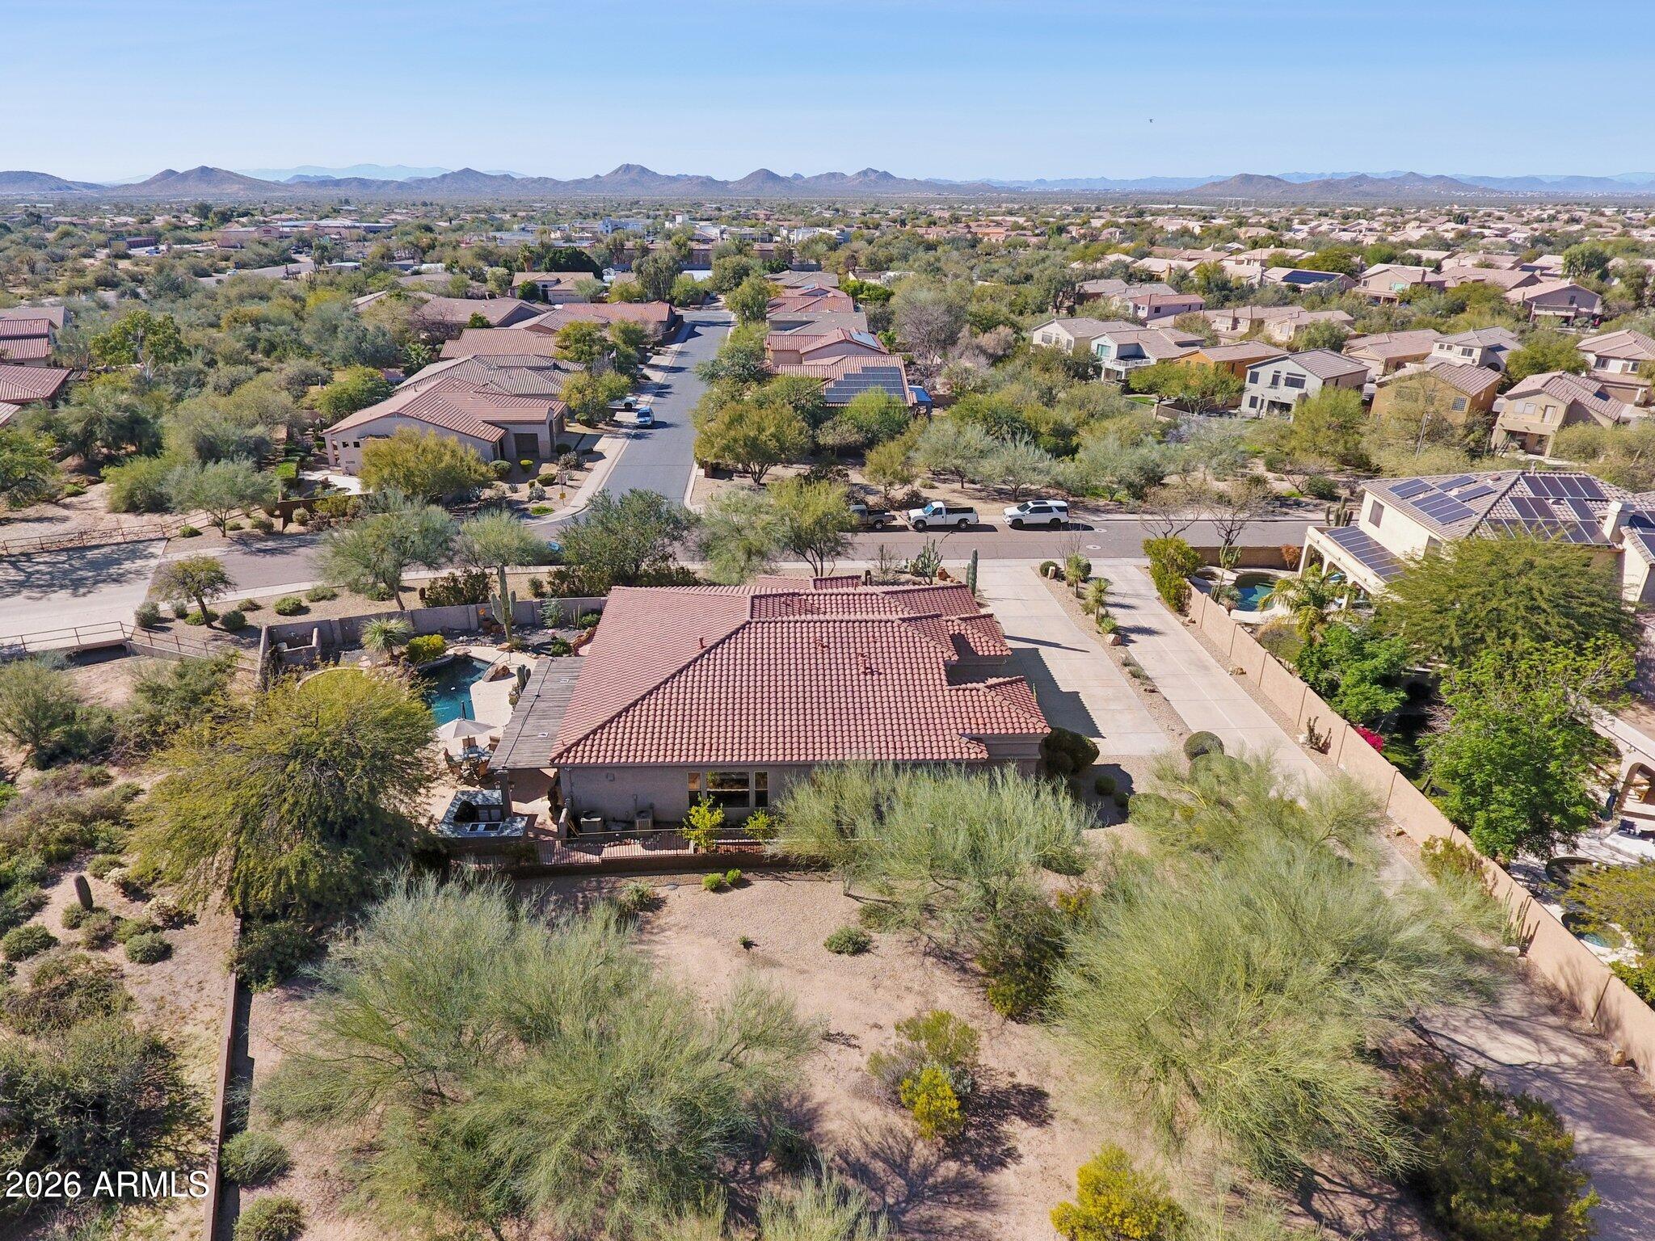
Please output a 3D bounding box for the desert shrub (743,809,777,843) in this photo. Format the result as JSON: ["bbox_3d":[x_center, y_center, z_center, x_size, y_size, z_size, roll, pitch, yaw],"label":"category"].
[{"bbox_3d":[-2.766,8.351,38.975,1.368,1.325,1.368,0,24,0],"label":"desert shrub"}]

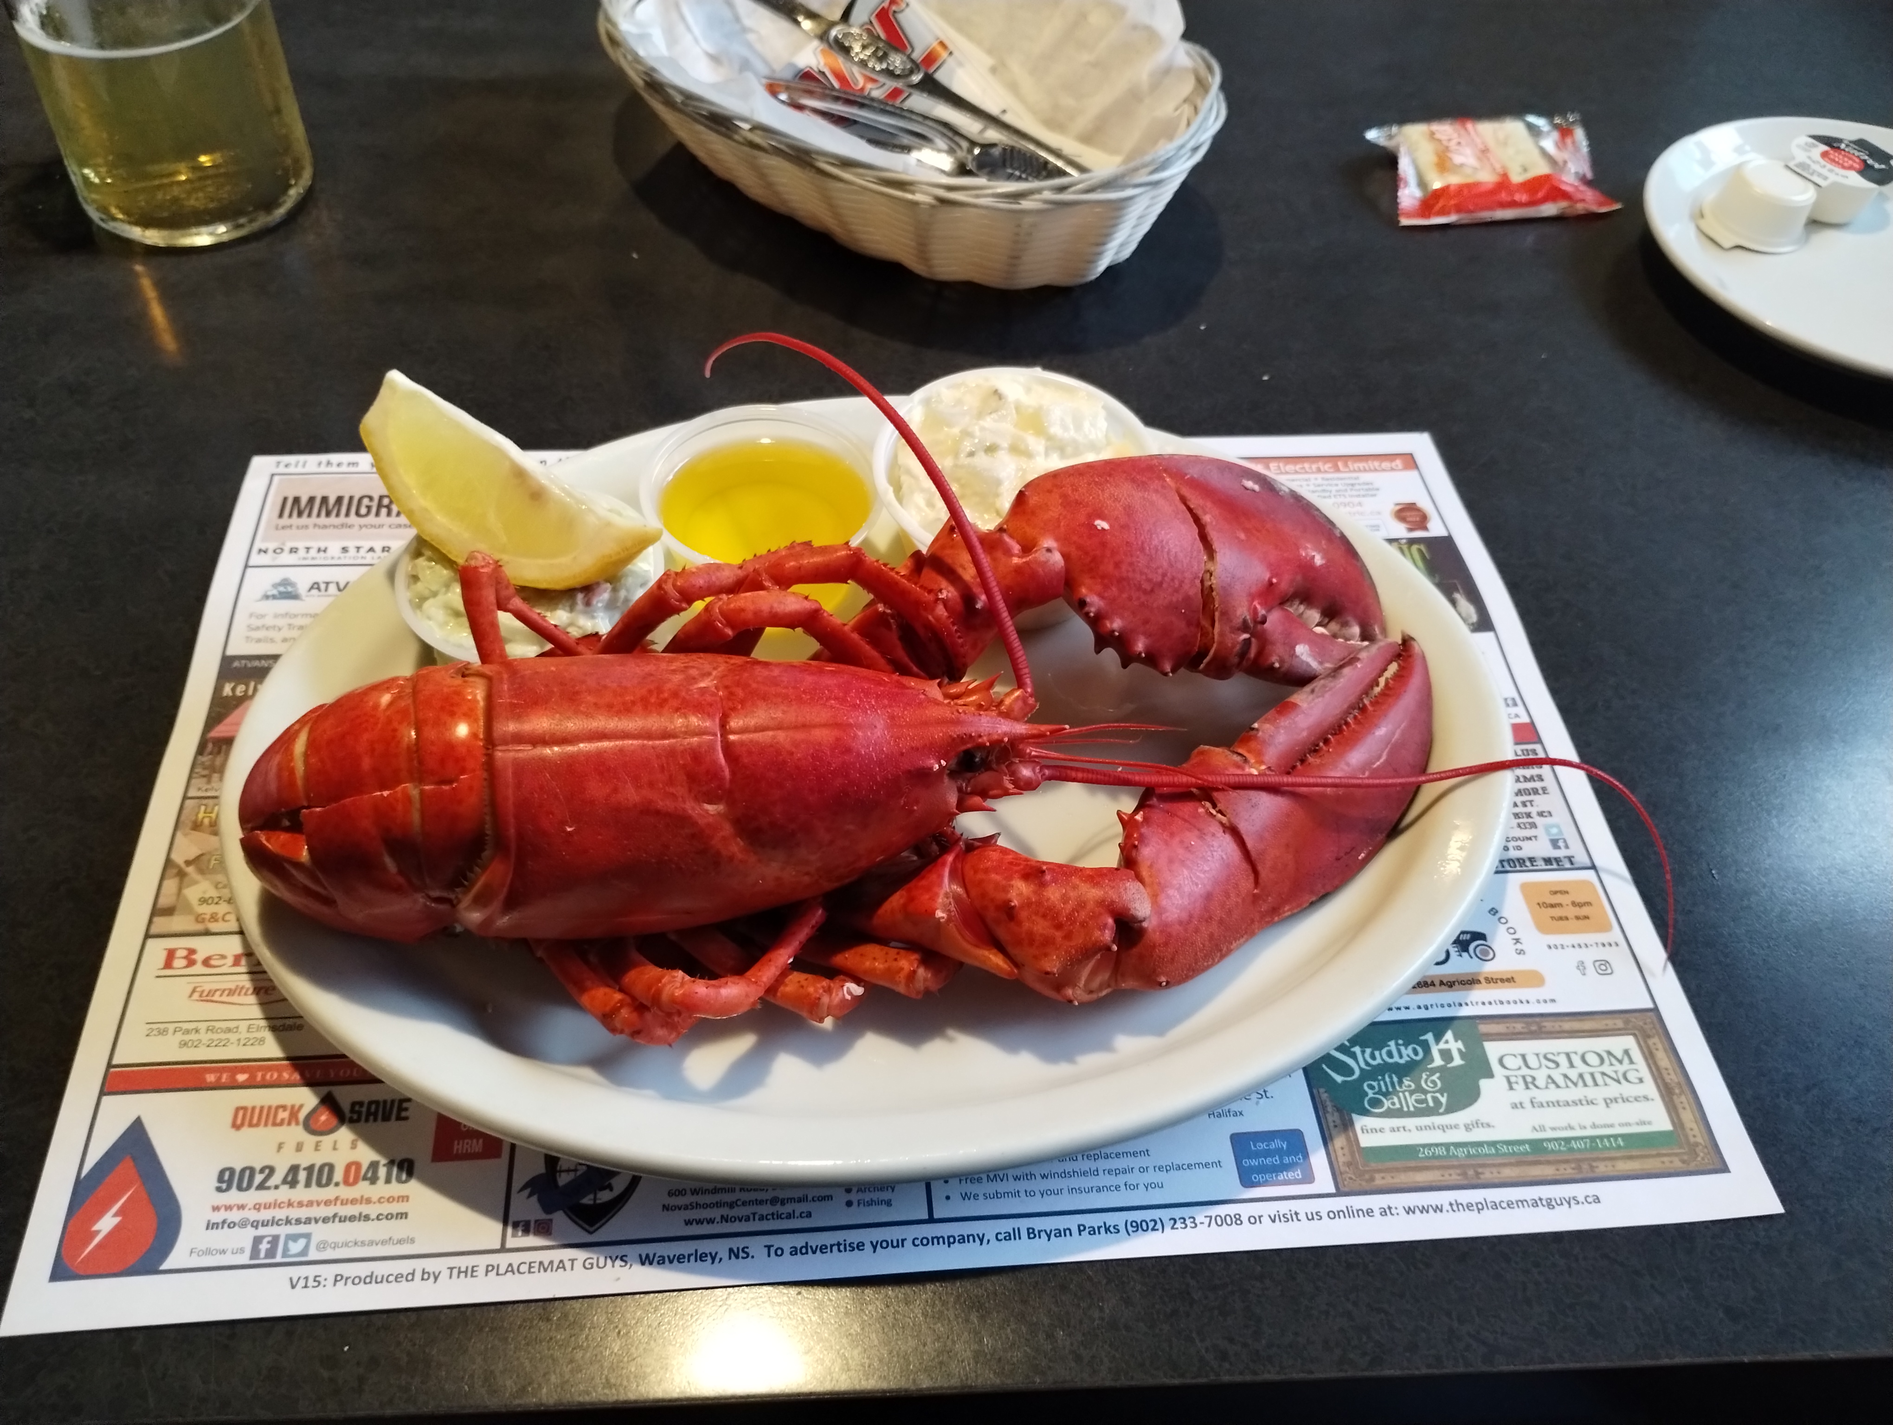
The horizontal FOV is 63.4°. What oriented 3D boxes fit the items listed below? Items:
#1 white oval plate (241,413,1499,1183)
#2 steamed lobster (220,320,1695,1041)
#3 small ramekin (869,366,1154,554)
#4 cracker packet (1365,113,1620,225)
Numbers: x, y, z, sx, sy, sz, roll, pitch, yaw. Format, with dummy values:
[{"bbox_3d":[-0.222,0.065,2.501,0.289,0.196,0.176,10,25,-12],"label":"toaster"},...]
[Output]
[{"bbox_3d":[-0.014,0.009,0.372,0.298,0.027,0.228,-8,51,-11],"label":"white oval plate"},{"bbox_3d":[0.005,-0.014,0.357,0.312,0.072,0.173,-5,50,-9],"label":"steamed lobster"},{"bbox_3d":[0.017,-0.051,0.404,0.074,0.039,0.074,-3,56,-5],"label":"small ramekin"},{"bbox_3d":[0.207,-0.210,0.580,0.092,0.017,0.060,-8,51,-11],"label":"cracker packet"}]

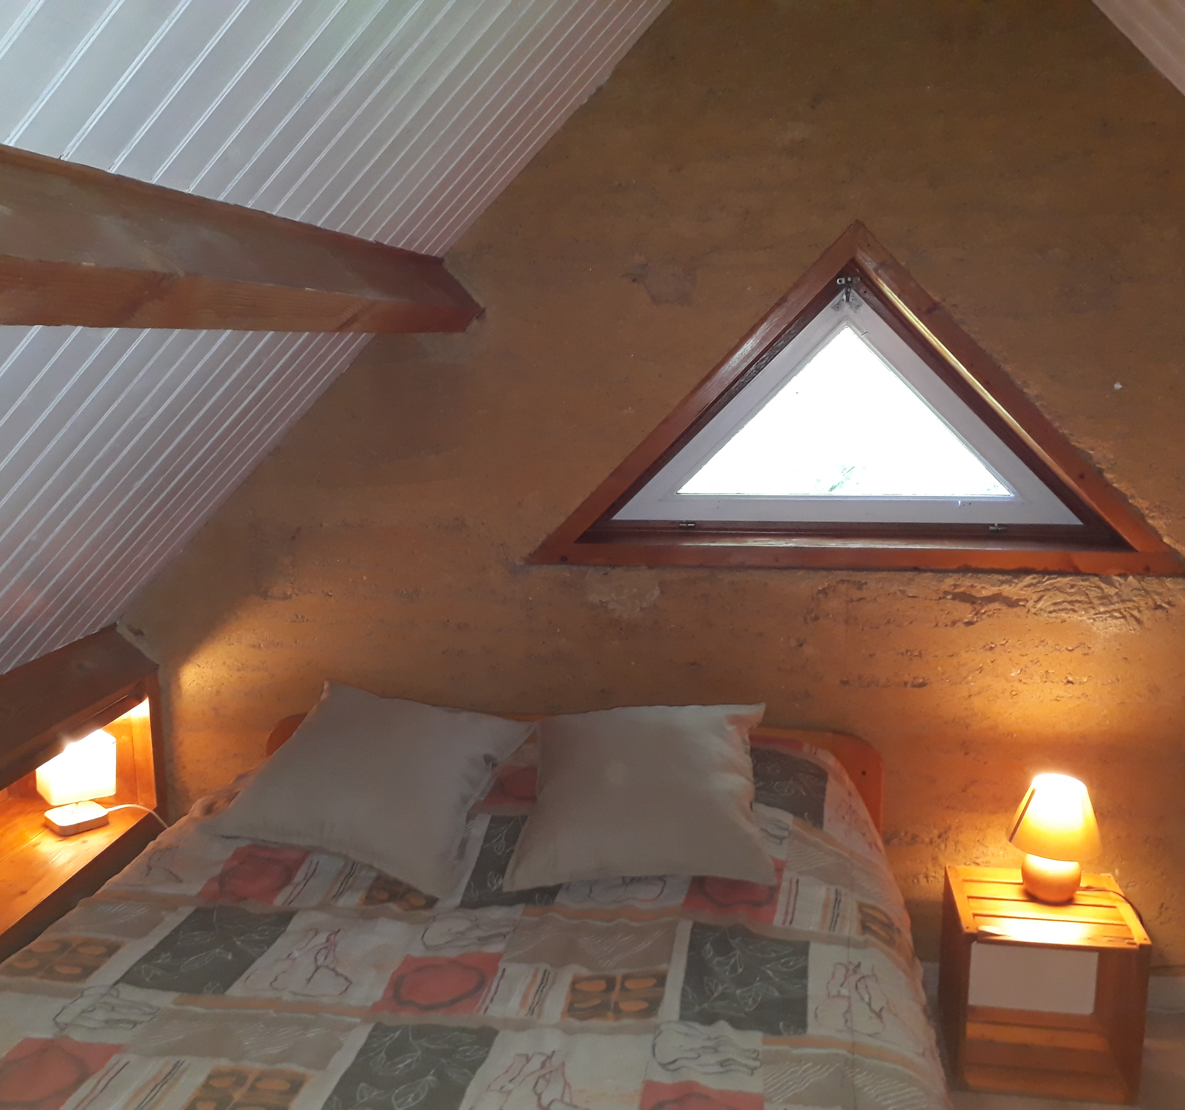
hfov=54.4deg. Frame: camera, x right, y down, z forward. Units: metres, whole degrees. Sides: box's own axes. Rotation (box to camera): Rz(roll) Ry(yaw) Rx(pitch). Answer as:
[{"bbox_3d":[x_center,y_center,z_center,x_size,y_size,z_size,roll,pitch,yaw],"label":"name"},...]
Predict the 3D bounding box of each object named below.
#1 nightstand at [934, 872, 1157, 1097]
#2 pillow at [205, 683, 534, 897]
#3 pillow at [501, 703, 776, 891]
[{"bbox_3d":[0.989,0.945,2.580,0.370,0.367,0.311,1,11,9],"label":"nightstand"},{"bbox_3d":[-0.467,0.485,2.529,0.535,0.150,0.525,10,33,13],"label":"pillow"},{"bbox_3d":[0.112,0.506,2.474,0.535,0.150,0.525,-4,32,9],"label":"pillow"}]

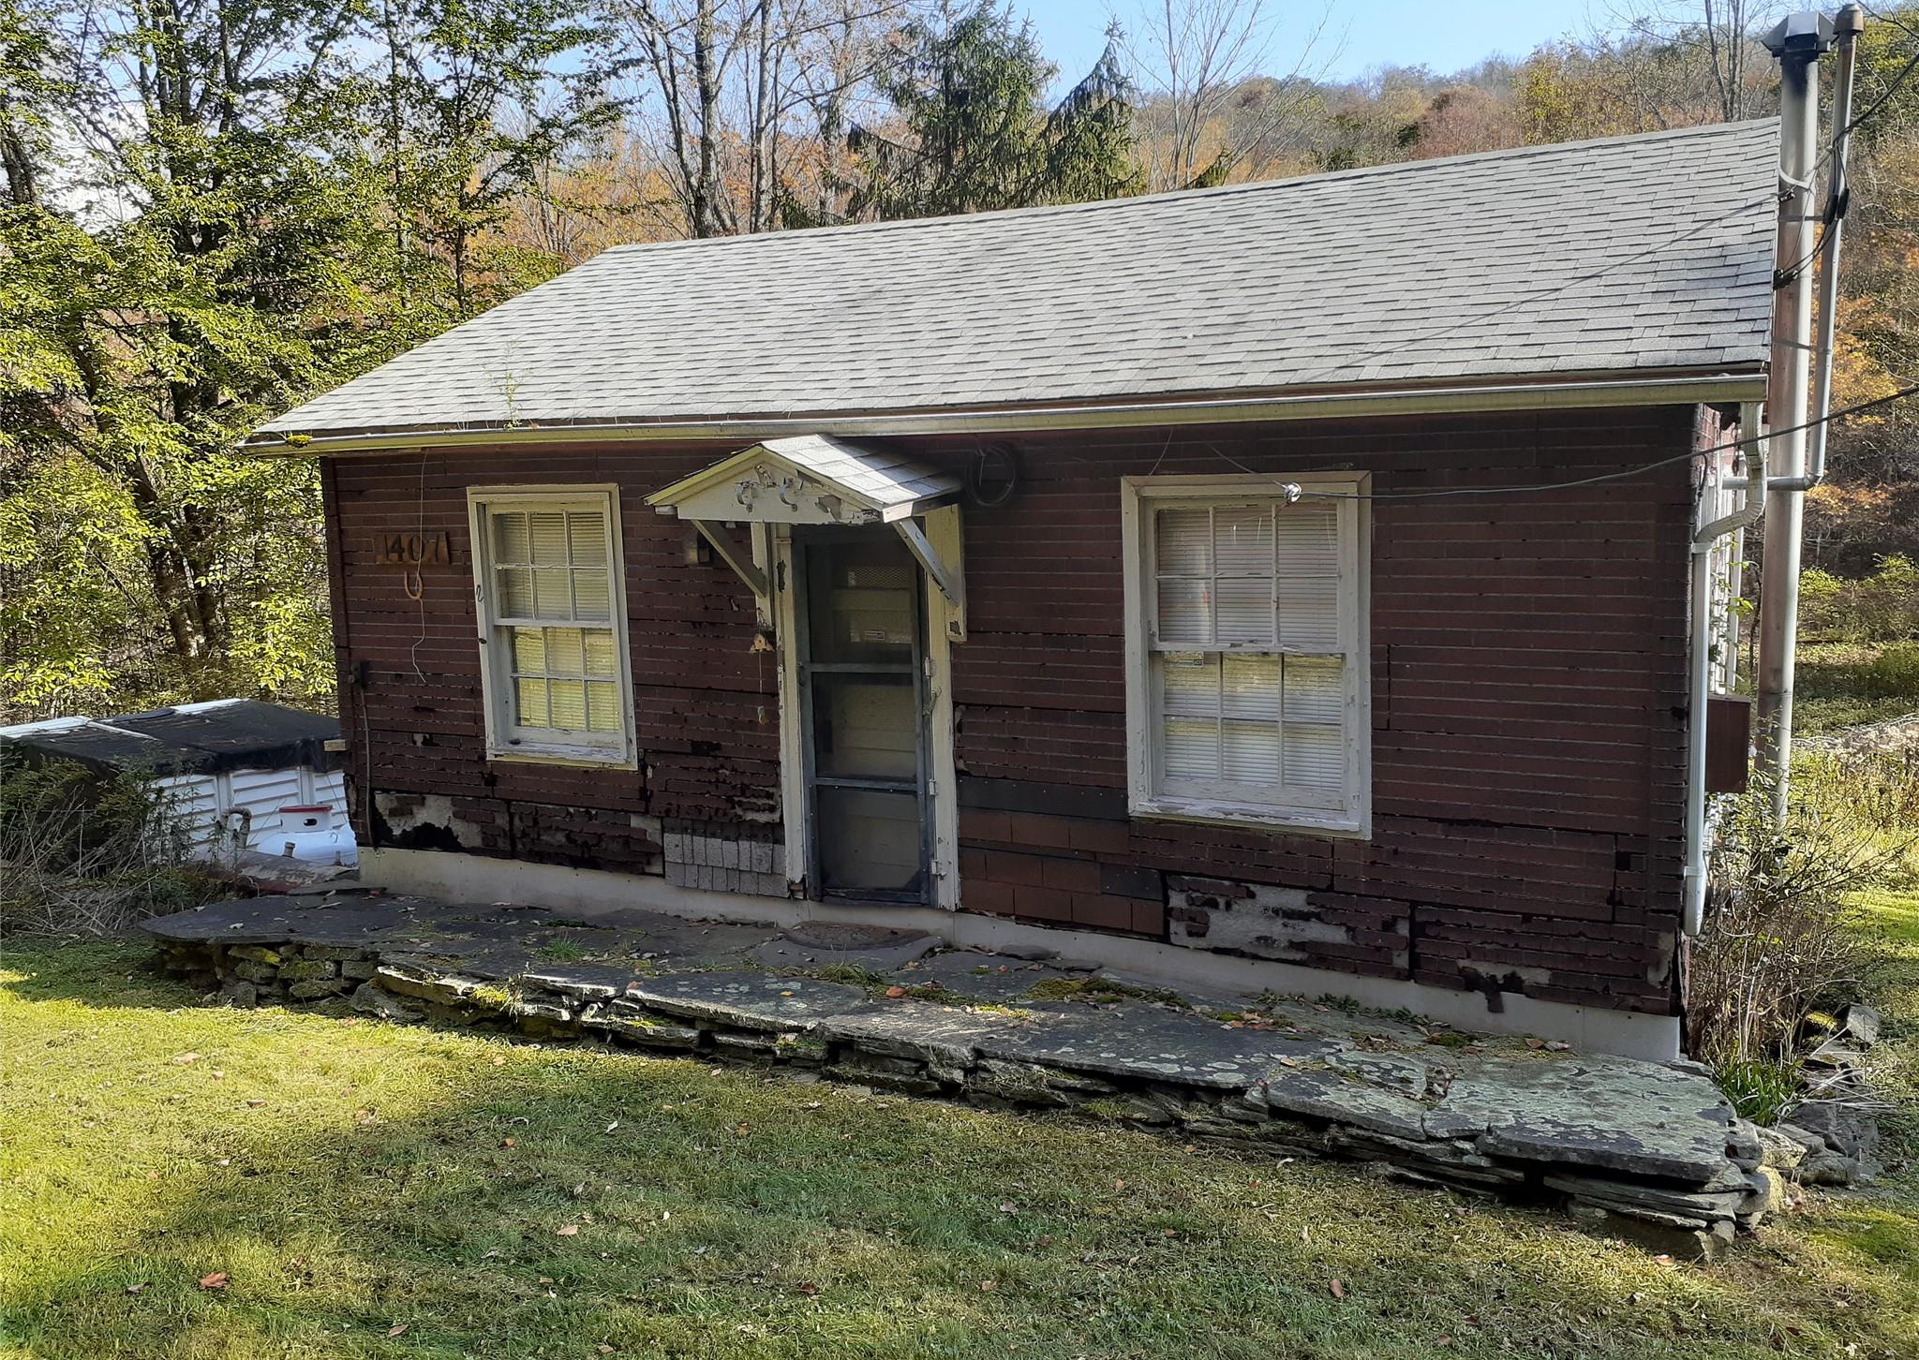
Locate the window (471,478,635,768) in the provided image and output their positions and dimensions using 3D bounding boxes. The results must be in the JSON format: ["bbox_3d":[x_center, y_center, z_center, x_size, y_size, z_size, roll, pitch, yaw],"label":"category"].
[{"bbox_3d":[-2.253,-0.300,8.403,1.090,1.575,0.130,3,10,26],"label":"window"}]

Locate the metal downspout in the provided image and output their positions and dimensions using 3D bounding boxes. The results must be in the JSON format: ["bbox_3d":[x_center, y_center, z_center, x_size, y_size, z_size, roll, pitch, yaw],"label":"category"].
[{"bbox_3d":[2.891,0.017,5.684,0.210,2.090,0.430,3,10,26],"label":"metal downspout"}]

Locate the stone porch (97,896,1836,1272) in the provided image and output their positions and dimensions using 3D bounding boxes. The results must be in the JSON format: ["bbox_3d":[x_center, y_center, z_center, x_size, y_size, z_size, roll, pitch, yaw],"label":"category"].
[{"bbox_3d":[-0.676,1.640,7.238,8.220,0.360,1.190,3,10,26],"label":"stone porch"}]

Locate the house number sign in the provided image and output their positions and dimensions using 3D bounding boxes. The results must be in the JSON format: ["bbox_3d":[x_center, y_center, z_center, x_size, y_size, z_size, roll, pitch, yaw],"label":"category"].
[{"bbox_3d":[-3.184,-0.769,8.745,0.580,0.192,0.030,3,10,26],"label":"house number sign"}]

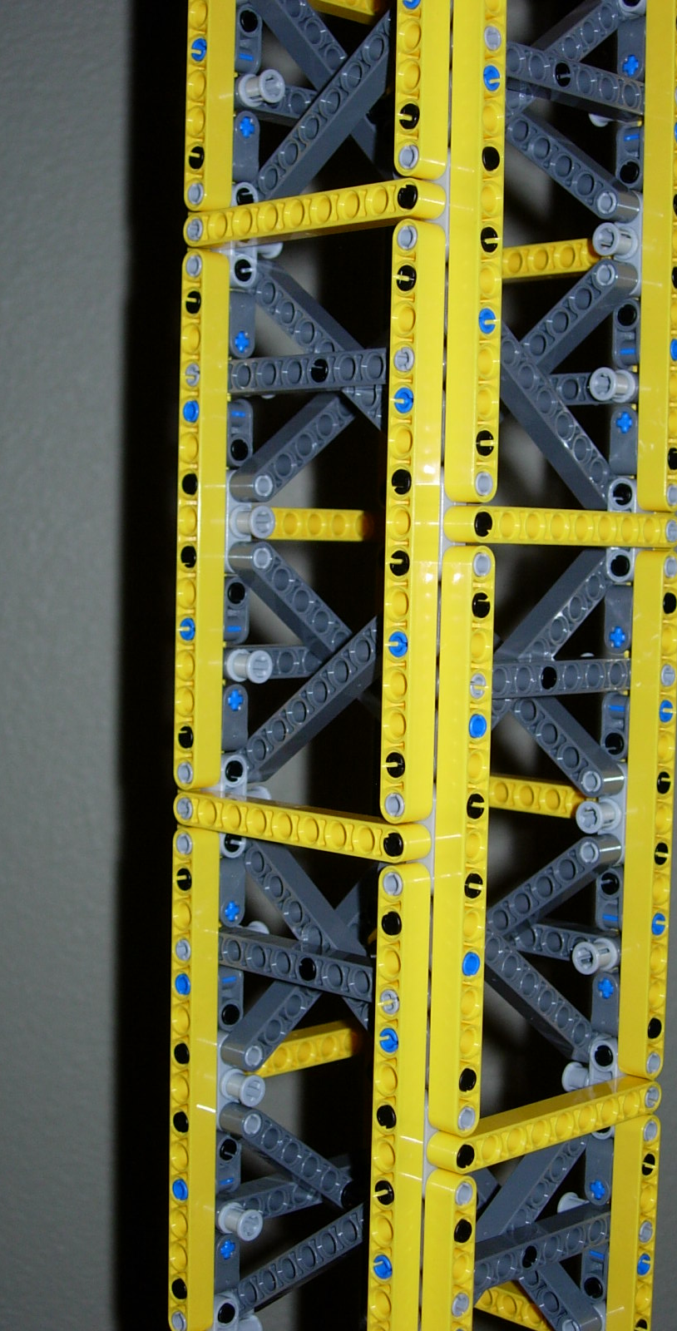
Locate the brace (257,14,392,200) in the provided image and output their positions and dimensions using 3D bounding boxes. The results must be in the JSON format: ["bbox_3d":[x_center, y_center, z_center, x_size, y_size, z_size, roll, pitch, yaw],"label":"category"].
[{"bbox_3d":[0.006,-0.124,0.416,0.008,0.007,0.087,-2,-32,-45],"label":"brace"}]

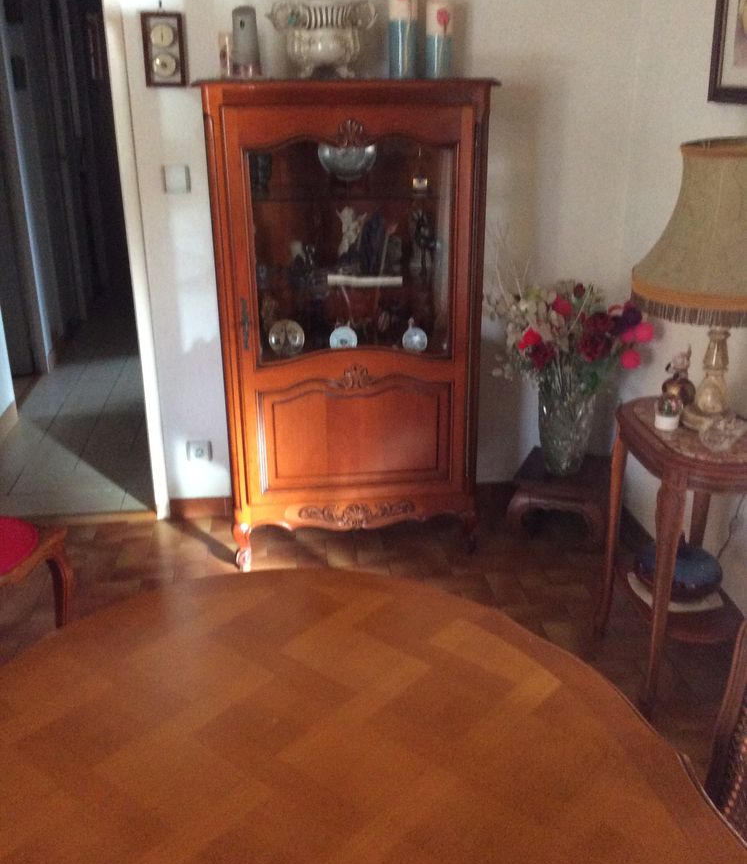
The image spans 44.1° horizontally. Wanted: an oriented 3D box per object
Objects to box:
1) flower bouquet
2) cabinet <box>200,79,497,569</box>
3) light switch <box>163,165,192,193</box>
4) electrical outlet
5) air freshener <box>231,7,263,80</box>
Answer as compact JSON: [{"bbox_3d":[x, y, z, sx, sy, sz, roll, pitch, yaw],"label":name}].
[{"bbox_3d":[0.620,-0.171,3.049,0.503,0.681,0.424,-3,22,-7],"label":"flower bouquet"},{"bbox_3d":[-0.085,-0.329,2.937,0.829,1.485,0.390,-3,22,-7],"label":"cabinet"},{"bbox_3d":[-0.615,-0.790,2.893,0.082,0.086,0.016,-3,22,-7],"label":"light switch"},{"bbox_3d":[-0.608,0.069,3.237,0.082,0.081,0.016,-3,22,-7],"label":"electrical outlet"},{"bbox_3d":[-0.359,-1.092,2.590,0.083,0.186,0.083,-3,22,-7],"label":"air freshener"}]

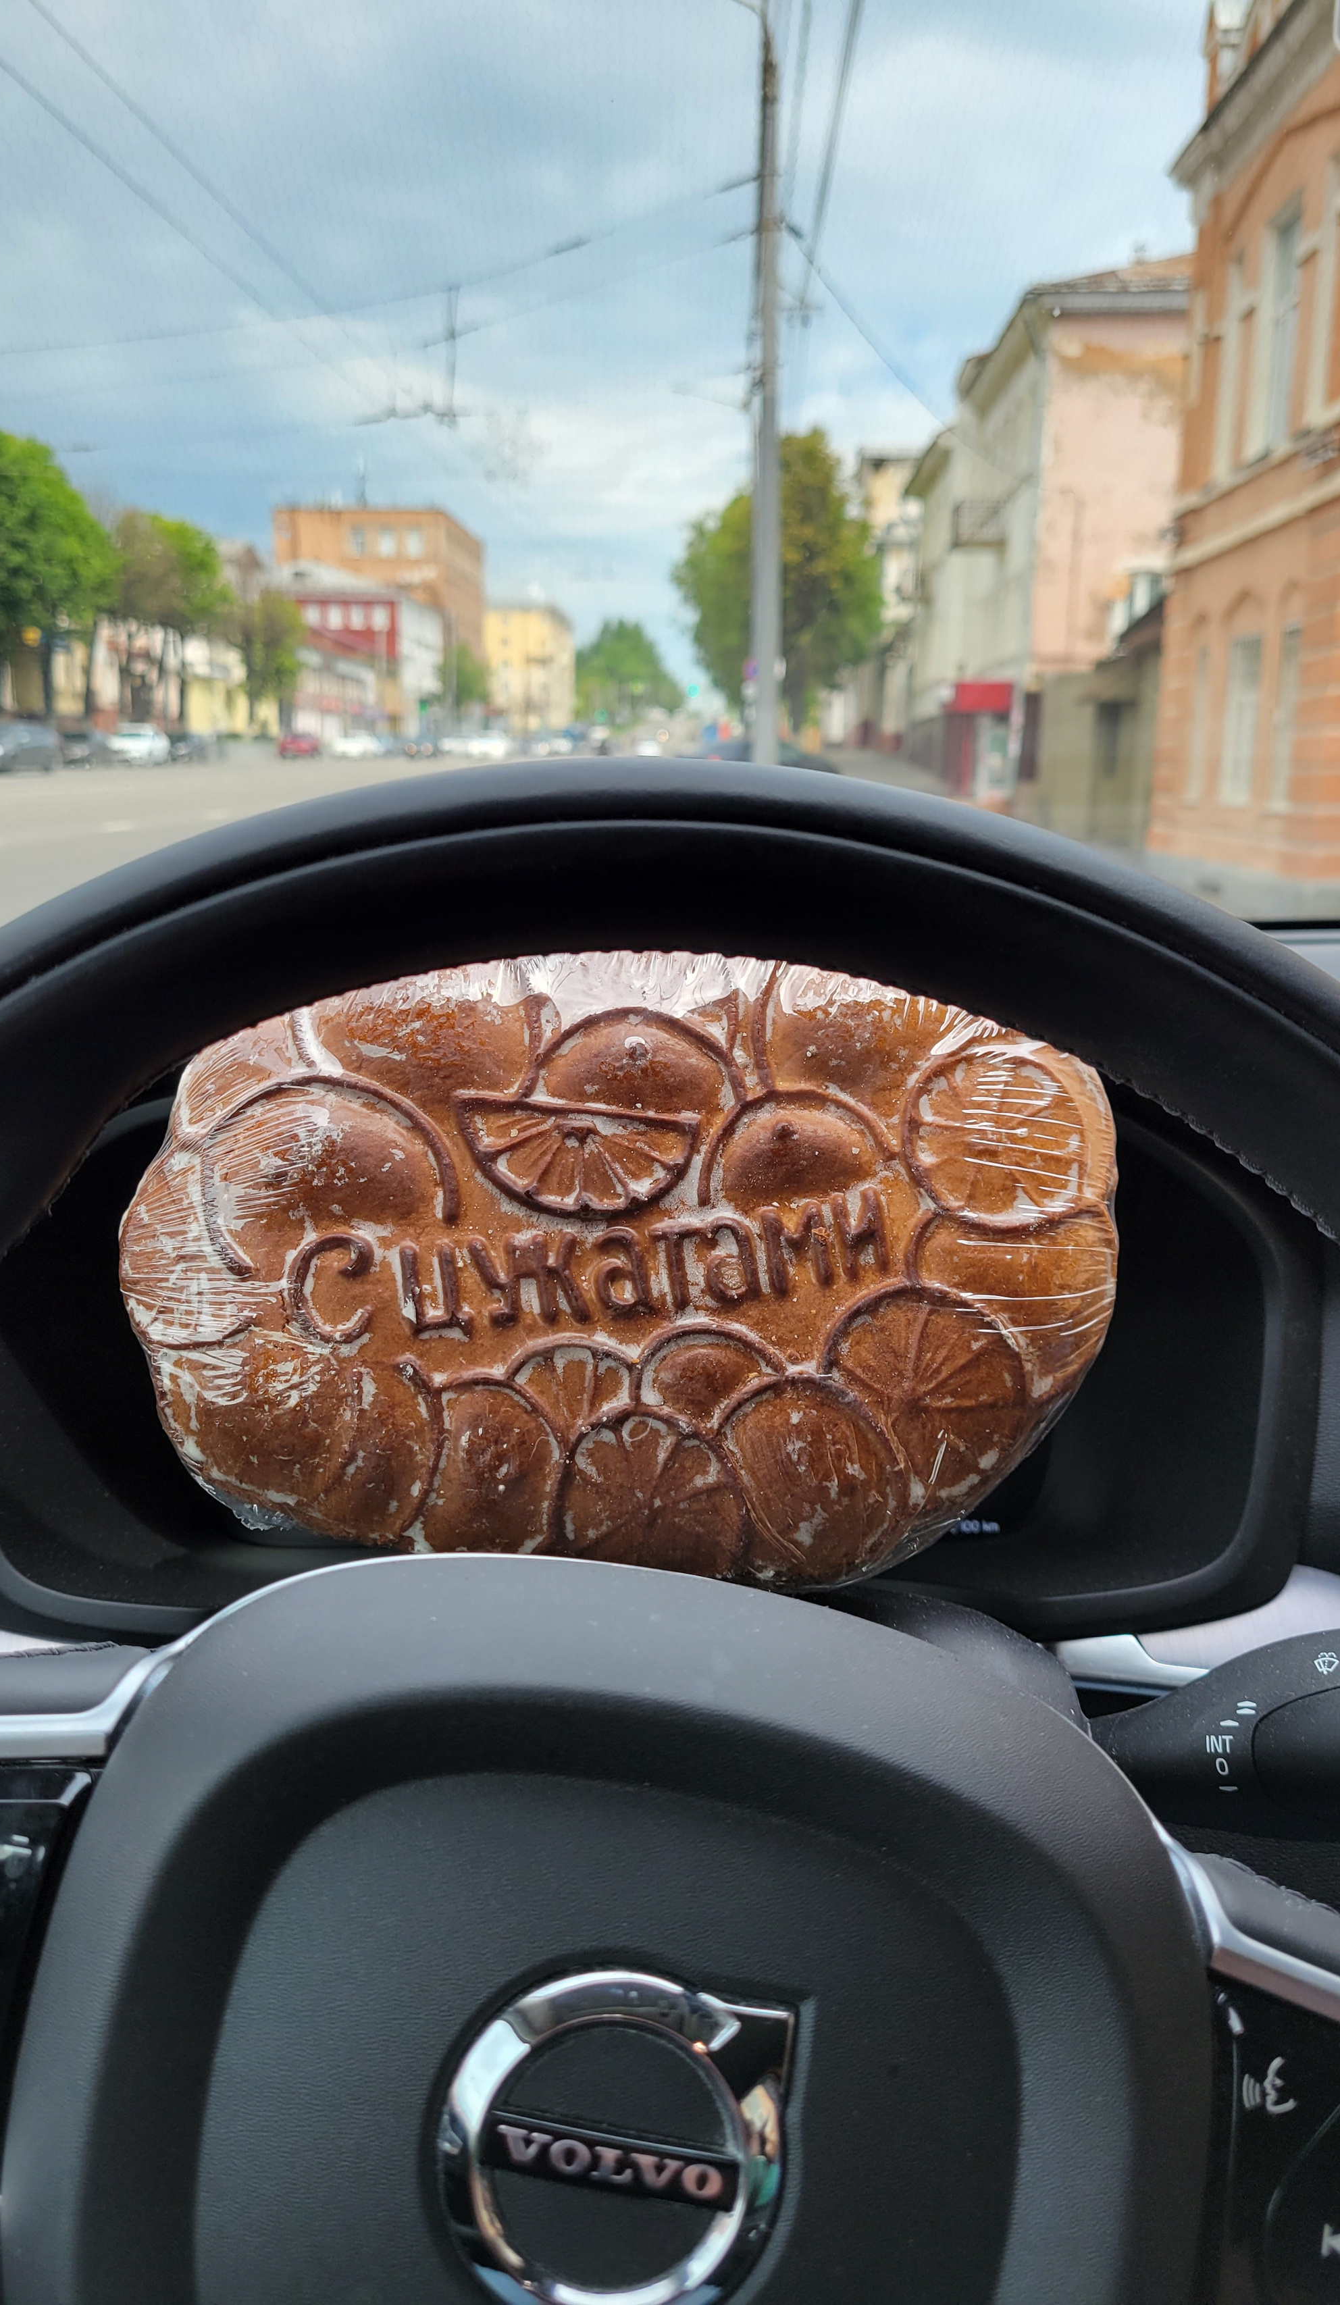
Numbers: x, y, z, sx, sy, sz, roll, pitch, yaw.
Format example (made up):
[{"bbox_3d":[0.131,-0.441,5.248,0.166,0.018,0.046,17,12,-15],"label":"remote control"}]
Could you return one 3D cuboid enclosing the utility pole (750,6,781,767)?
[{"bbox_3d":[1.187,-8.840,21.507,0.320,9.520,0.320,0,14,2],"label":"utility pole"}]

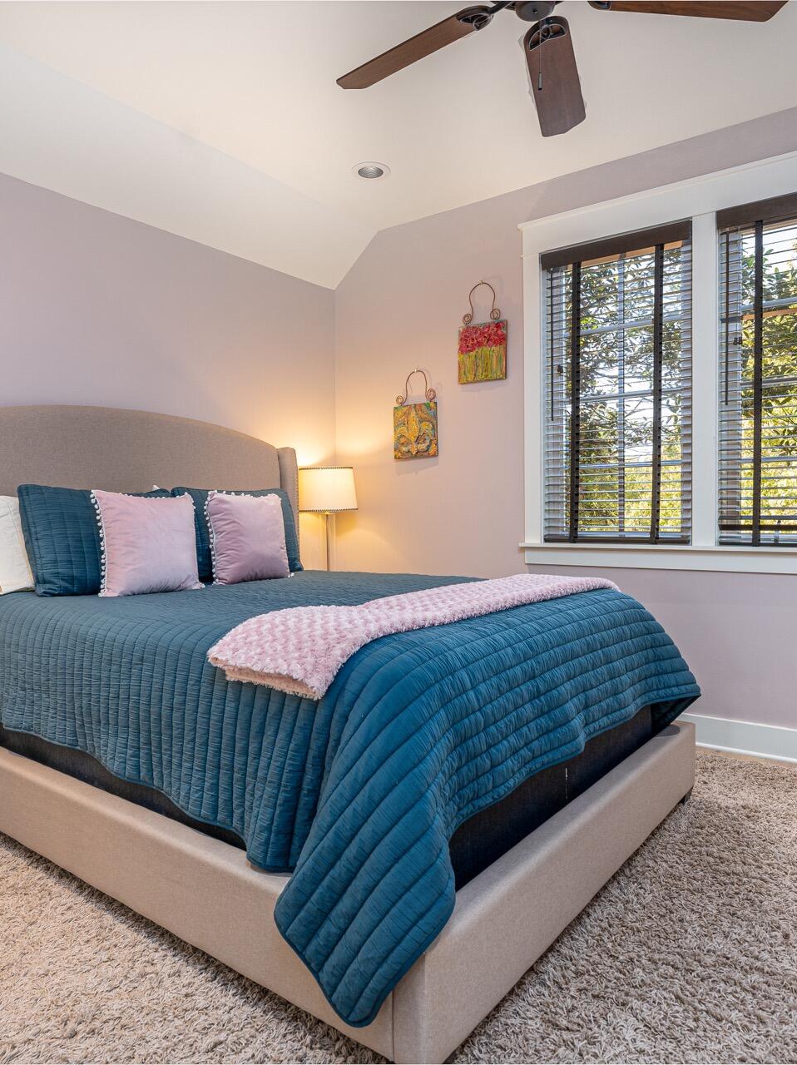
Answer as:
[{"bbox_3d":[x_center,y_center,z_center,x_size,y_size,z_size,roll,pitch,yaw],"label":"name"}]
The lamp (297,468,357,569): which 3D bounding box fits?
[{"bbox_3d":[-0.403,-0.043,4.026,0.360,0.651,0.360,-1,2,0],"label":"lamp"}]

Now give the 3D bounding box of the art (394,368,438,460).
[{"bbox_3d":[0.092,-0.679,4.059,0.304,0.512,0.033,1,2,37],"label":"art"}]

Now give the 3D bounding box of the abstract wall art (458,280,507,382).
[{"bbox_3d":[0.440,-1.074,3.784,0.297,0.538,0.033,1,2,37],"label":"abstract wall art"}]

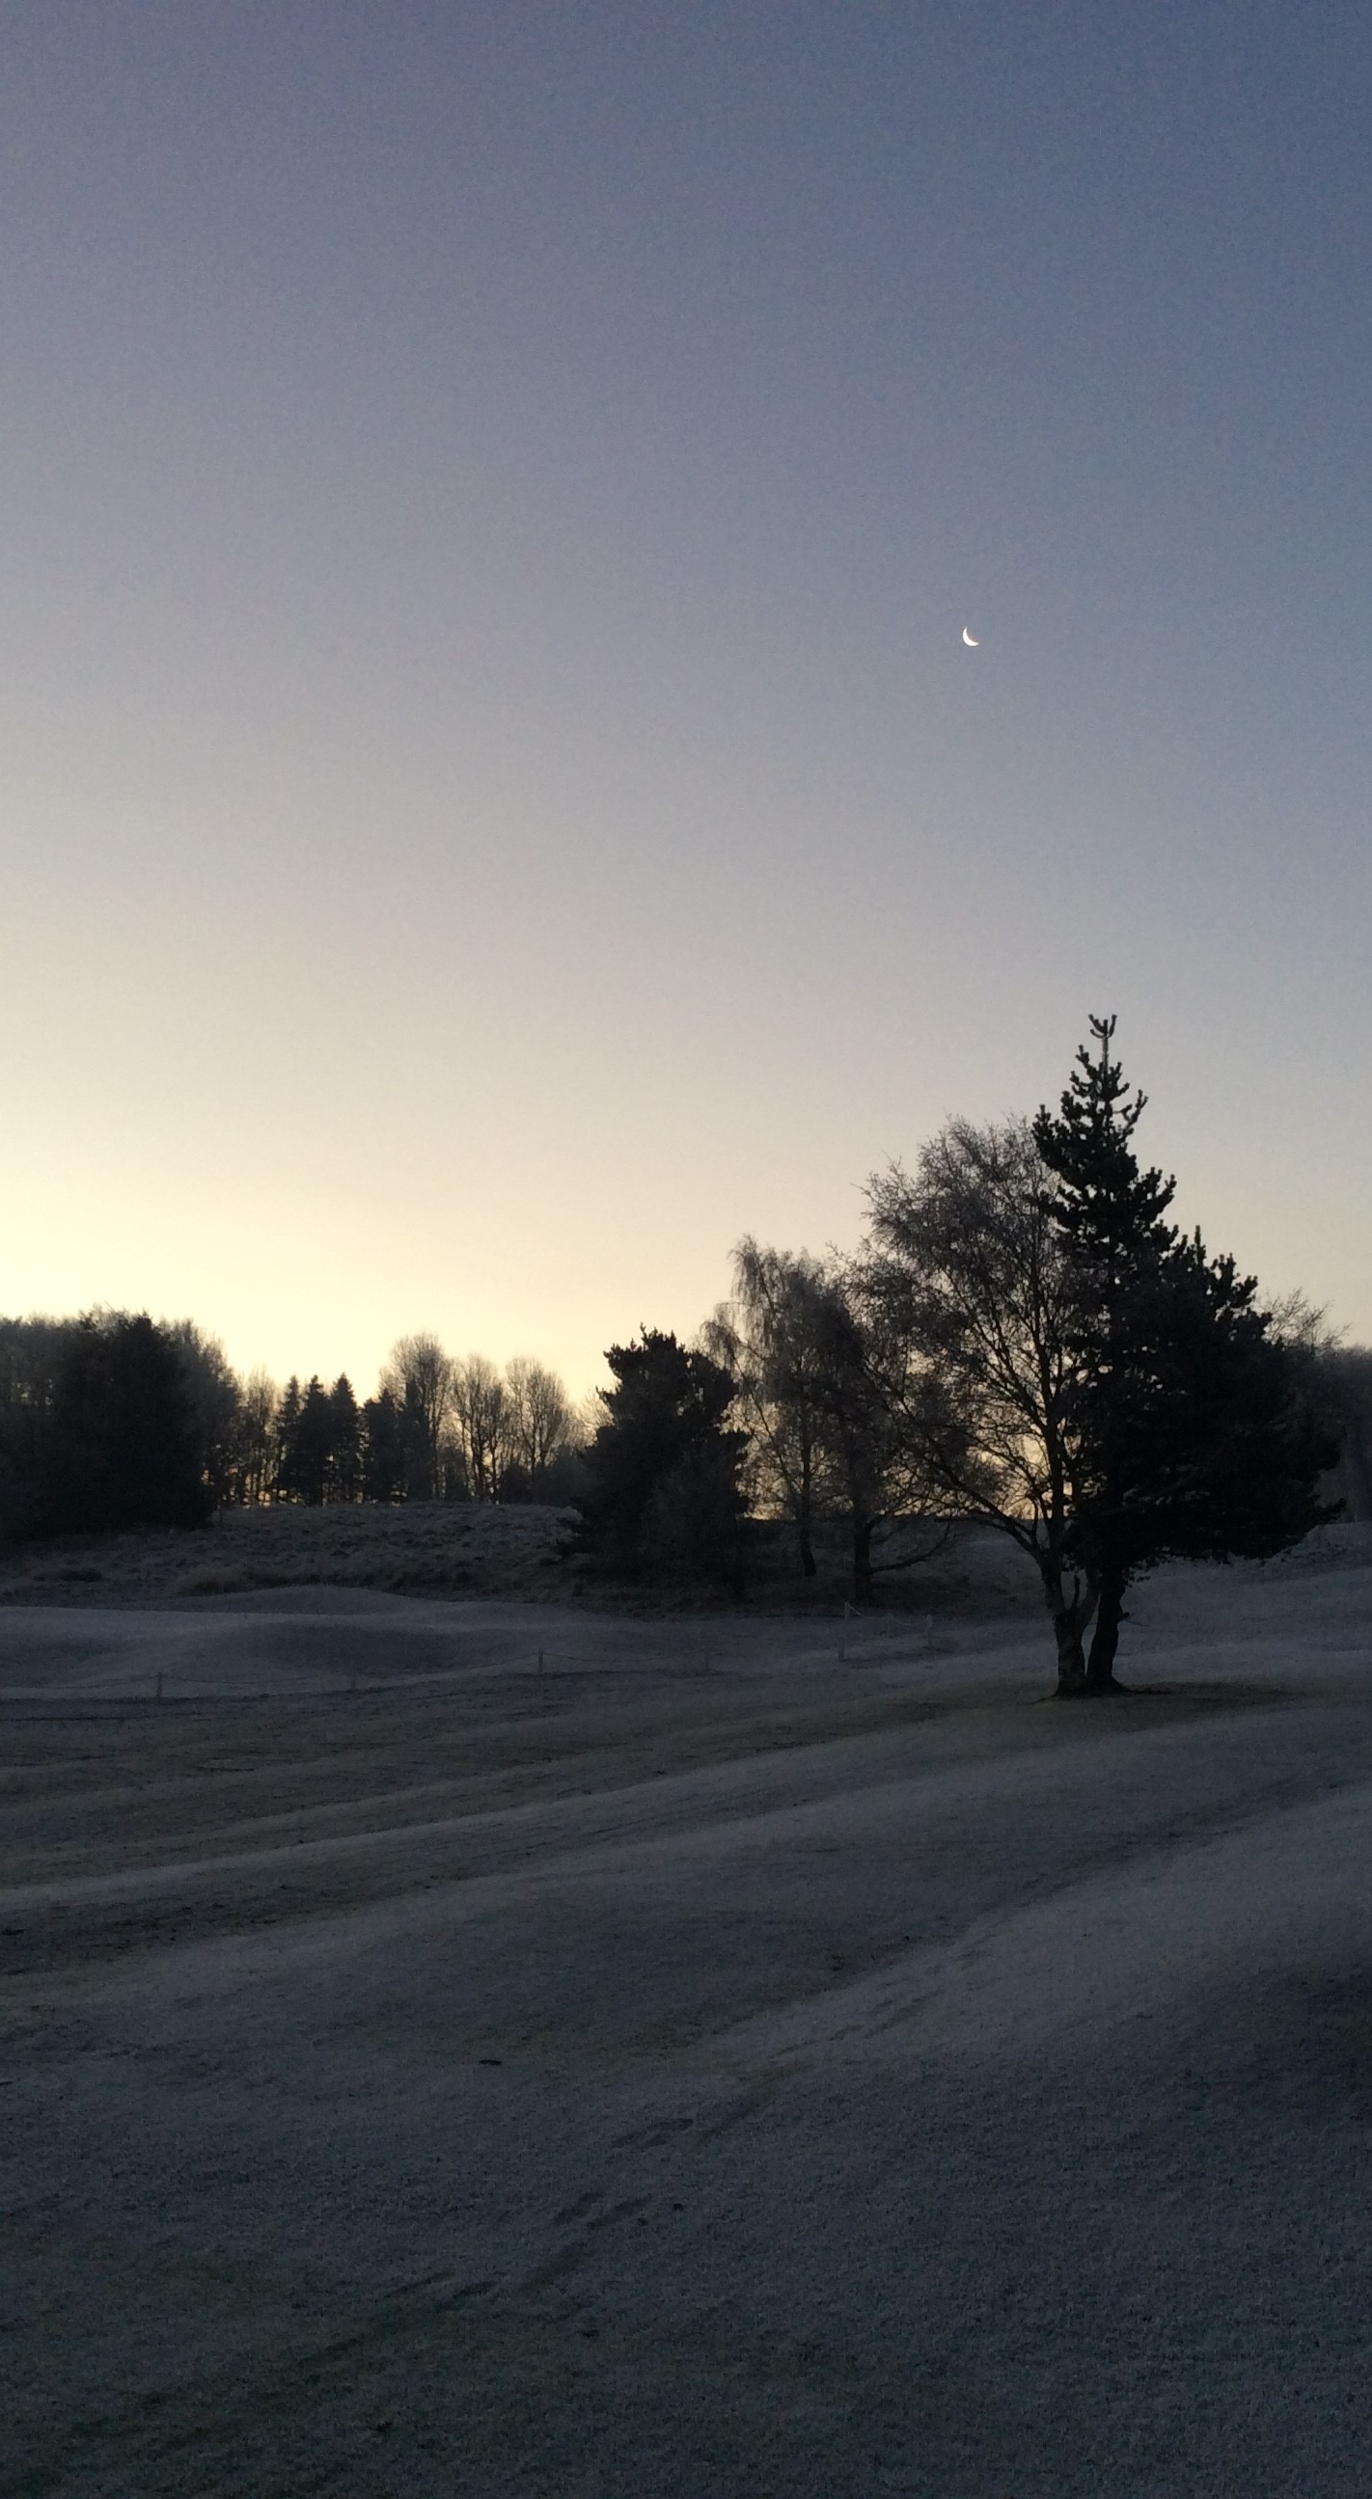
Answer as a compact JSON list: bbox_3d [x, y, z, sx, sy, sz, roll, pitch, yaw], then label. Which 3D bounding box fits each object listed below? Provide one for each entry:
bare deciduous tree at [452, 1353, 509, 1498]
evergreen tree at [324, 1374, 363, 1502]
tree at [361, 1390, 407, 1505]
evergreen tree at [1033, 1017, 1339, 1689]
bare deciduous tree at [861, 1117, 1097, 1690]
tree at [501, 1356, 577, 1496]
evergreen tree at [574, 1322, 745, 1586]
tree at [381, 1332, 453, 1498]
[{"bbox_3d":[-12.297,10.584,137.663,3.500,8.950,3.390,0,-6,0],"label":"bare deciduous tree"},{"bbox_3d":[-19.259,10.681,129.605,2.190,7.430,2.130,0,-6,0],"label":"evergreen tree"},{"bbox_3d":[-17.004,11.118,129.557,2.520,6.560,2.450,0,-6,0],"label":"tree"},{"bbox_3d":[7.377,1.462,34.041,4.520,9.980,4.390,0,-6,0],"label":"evergreen tree"},{"bbox_3d":[4.556,2.242,33.957,3.970,8.460,3.850,0,-6,0],"label":"bare deciduous tree"},{"bbox_3d":[-8.742,10.643,137.656,4.550,8.600,4.410,0,-6,0],"label":"tree"},{"bbox_3d":[-0.625,5.098,56.782,4.280,6.320,4.150,0,-6,0],"label":"evergreen tree"},{"bbox_3d":[-16.094,9.945,137.732,4.310,10.000,4.190,0,-6,0],"label":"tree"}]

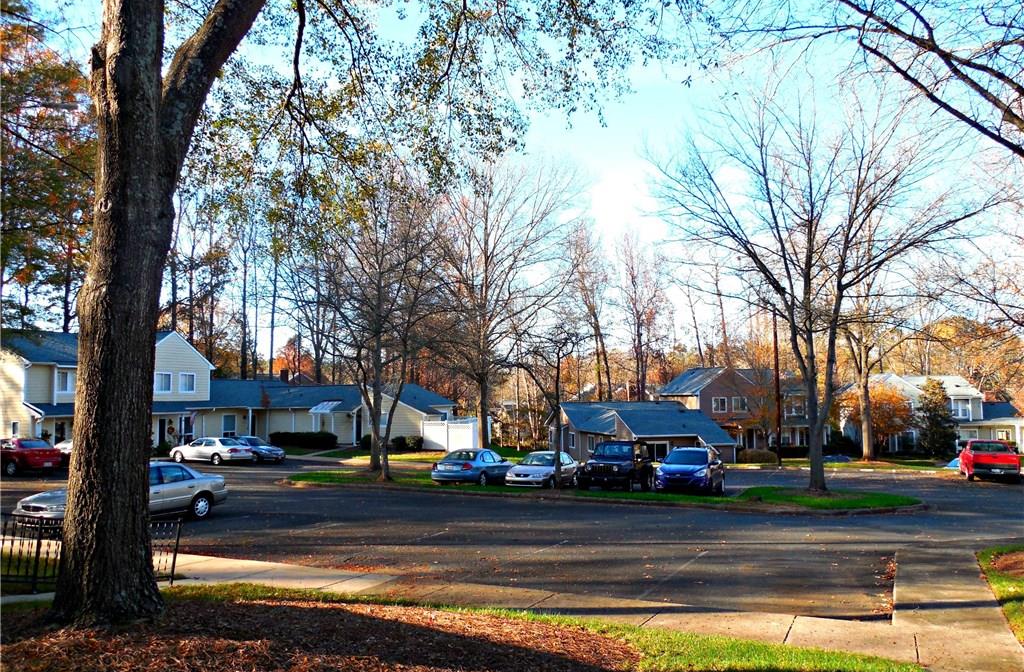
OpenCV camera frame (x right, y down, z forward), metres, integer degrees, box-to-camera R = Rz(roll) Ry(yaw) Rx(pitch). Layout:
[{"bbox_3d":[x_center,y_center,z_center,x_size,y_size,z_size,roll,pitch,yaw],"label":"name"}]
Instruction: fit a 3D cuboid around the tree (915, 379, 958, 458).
[{"bbox_3d":[28.194,5.381,49.278,3.000,5.500,3.000,0,-6,0],"label":"tree"}]

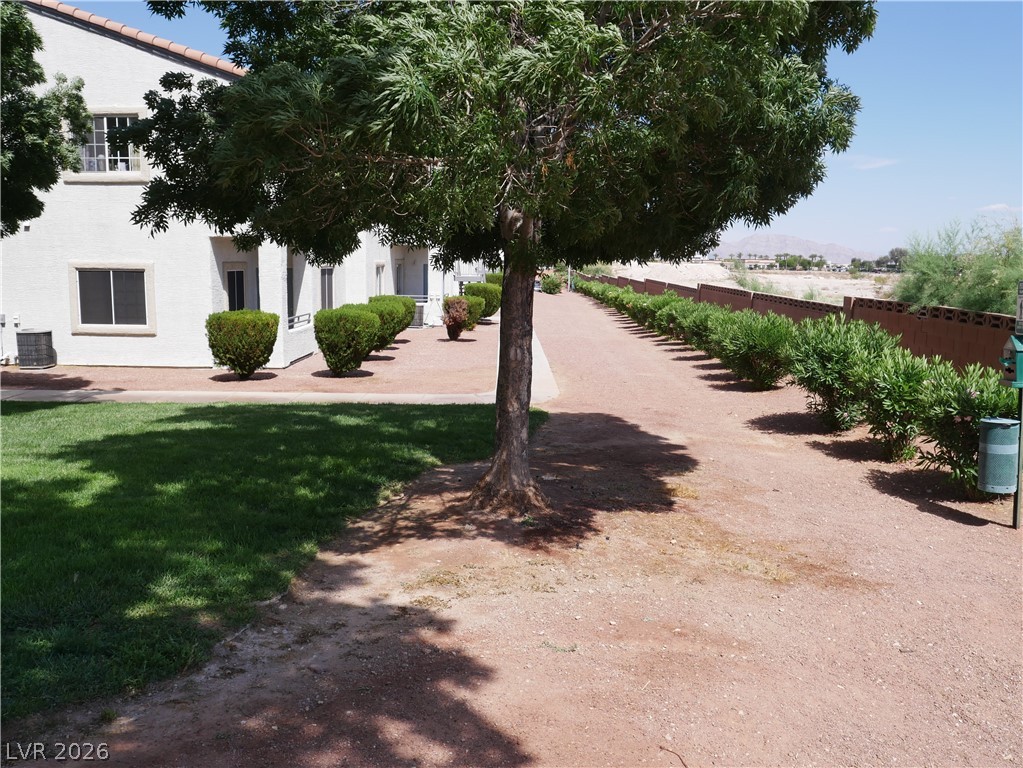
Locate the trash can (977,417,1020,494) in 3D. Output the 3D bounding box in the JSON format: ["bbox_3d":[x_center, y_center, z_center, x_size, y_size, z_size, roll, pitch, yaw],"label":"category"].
[{"bbox_3d":[3.698,0.539,6.280,0.285,0.545,0.285,0,8,1],"label":"trash can"}]

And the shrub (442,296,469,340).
[{"bbox_3d":[-1.508,-1.787,22.615,0.739,1.201,0.776,0,8,1],"label":"shrub"}]

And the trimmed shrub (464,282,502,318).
[{"bbox_3d":[-0.988,-2.856,29.116,1.411,1.349,1.482,0,8,1],"label":"trimmed shrub"}]

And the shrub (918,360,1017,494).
[{"bbox_3d":[3.983,0.410,7.101,0.837,1.145,0.879,0,8,1],"label":"shrub"}]

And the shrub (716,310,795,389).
[{"bbox_3d":[3.836,-0.492,12.822,1.211,1.198,1.272,0,8,1],"label":"shrub"}]

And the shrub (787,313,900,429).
[{"bbox_3d":[3.968,-0.112,9.827,1.275,1.353,1.275,0,8,1],"label":"shrub"}]

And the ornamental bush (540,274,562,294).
[{"bbox_3d":[2.374,-5.850,49.046,1.334,1.148,1.334,0,8,1],"label":"ornamental bush"}]

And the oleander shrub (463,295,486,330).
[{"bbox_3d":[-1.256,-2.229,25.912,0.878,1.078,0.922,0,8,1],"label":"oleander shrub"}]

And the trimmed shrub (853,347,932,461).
[{"bbox_3d":[3.892,0.213,8.375,0.802,1.149,0.883,0,8,1],"label":"trimmed shrub"}]

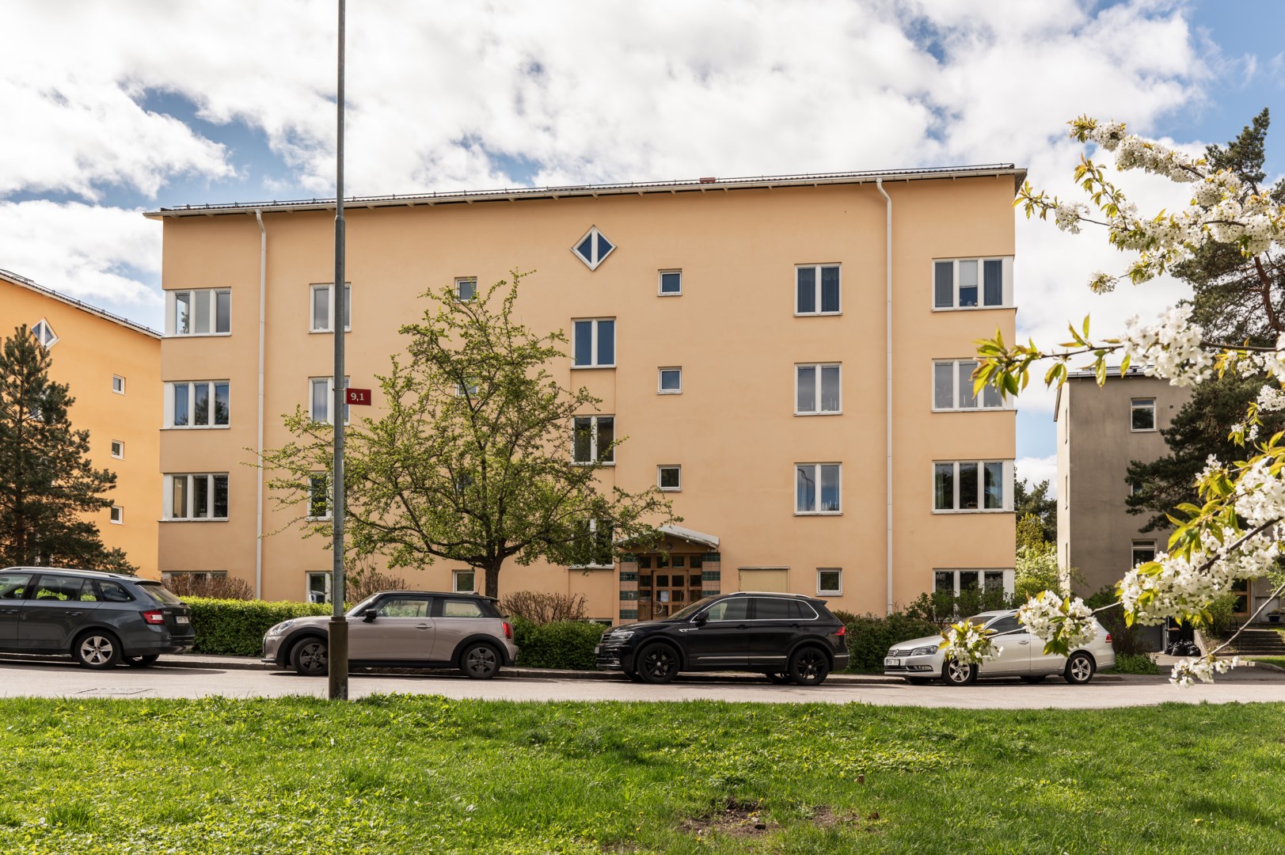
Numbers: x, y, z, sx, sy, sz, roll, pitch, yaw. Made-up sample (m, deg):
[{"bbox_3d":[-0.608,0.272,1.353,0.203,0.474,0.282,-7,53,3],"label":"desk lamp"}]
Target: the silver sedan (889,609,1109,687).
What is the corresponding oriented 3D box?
[{"bbox_3d":[7.630,4.580,21.300,4.770,1.510,1.830,1,-5,-15],"label":"silver sedan"}]

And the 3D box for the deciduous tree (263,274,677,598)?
[{"bbox_3d":[-3.849,0.682,23.000,9.300,8.200,8.200,-1,-5,7],"label":"deciduous tree"}]

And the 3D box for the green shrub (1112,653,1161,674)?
[{"bbox_3d":[11.218,5.383,22.800,1.200,0.520,0.800,-1,-5,7],"label":"green shrub"}]

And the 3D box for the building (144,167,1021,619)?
[{"bbox_3d":[-1.457,-0.384,34.214,25.300,12.800,11.200,-1,-5,7],"label":"building"}]

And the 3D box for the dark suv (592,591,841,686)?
[{"bbox_3d":[1.450,3.810,18.550,4.490,1.650,1.860,1,-5,-13],"label":"dark suv"}]

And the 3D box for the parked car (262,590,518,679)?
[{"bbox_3d":[-4.170,3.350,16.700,3.850,1.420,1.730,1,-5,-12],"label":"parked car"}]

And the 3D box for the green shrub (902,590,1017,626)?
[{"bbox_3d":[7.769,4.615,24.500,2.800,1.400,1.500,-1,-5,7],"label":"green shrub"}]

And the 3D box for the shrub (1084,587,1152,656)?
[{"bbox_3d":[13.060,5.346,27.500,1.900,2.000,1.700,-1,-5,7],"label":"shrub"}]

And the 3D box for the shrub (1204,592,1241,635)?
[{"bbox_3d":[19.719,6.371,34.000,1.300,1.500,1.300,-1,-5,7],"label":"shrub"}]

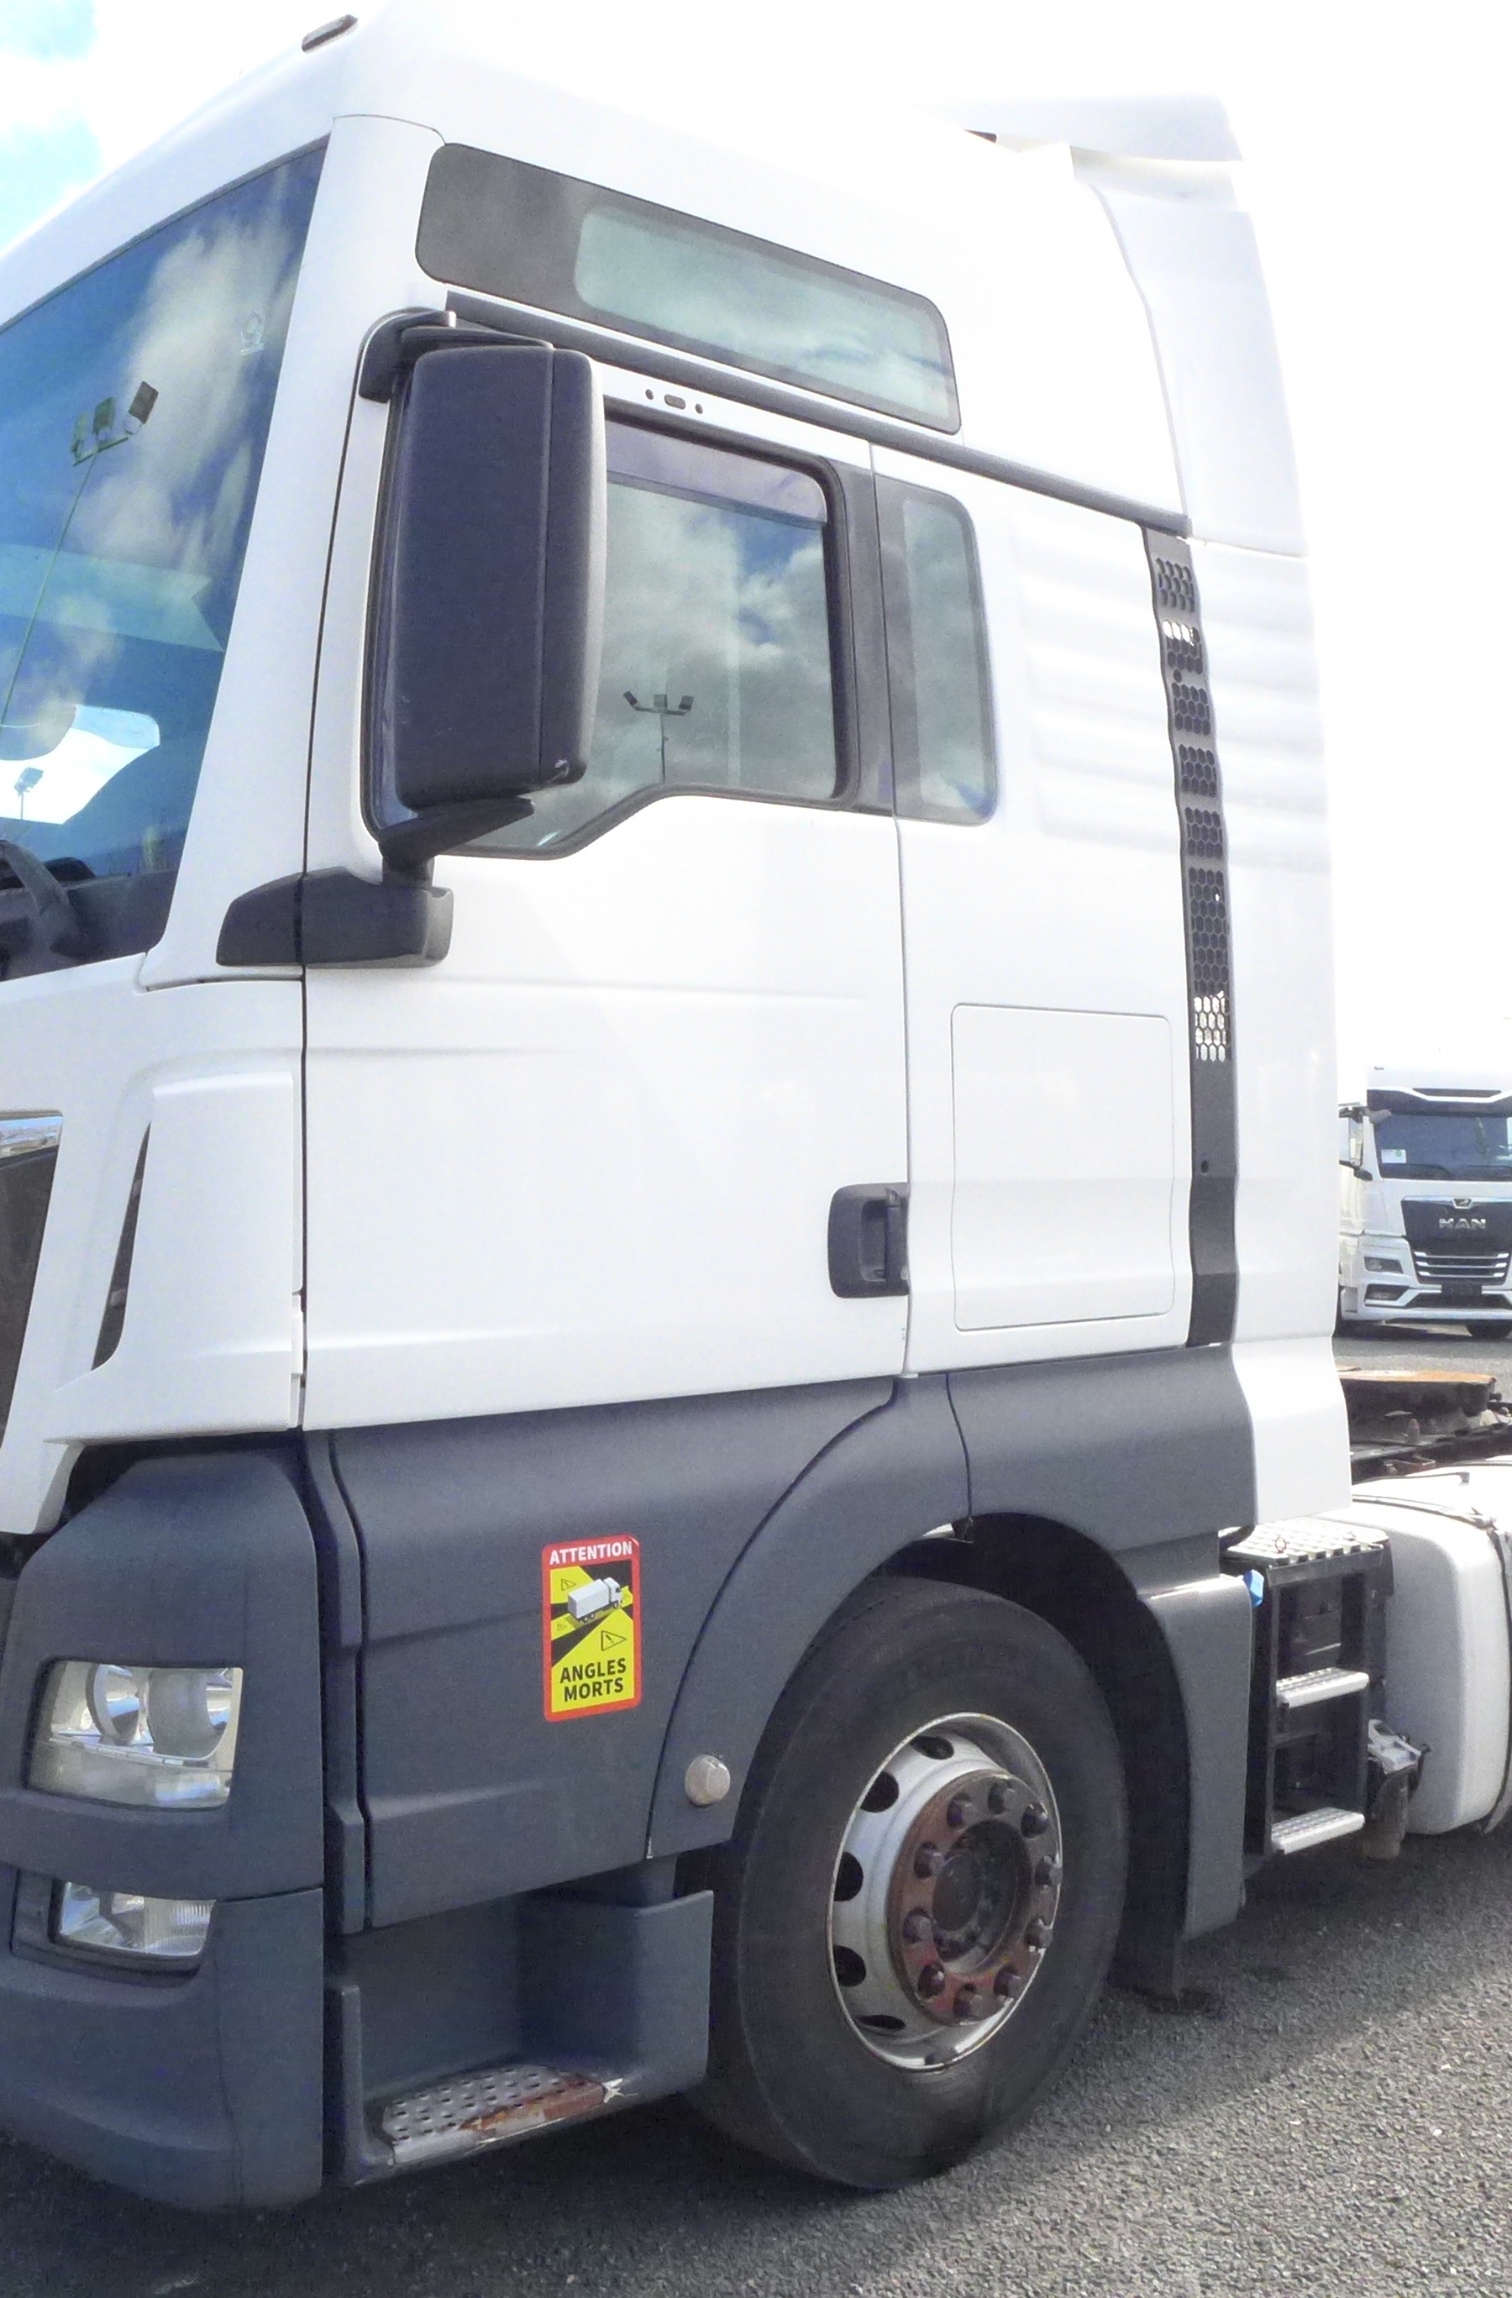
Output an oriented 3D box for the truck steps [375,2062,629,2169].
[{"bbox_3d":[-0.397,1.376,3.063,0.400,0.045,0.150,1,-2,-43],"label":"truck steps"}]

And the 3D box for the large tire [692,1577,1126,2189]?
[{"bbox_3d":[0.253,1.276,3.768,1.010,1.010,0.315,1,-2,-43],"label":"large tire"}]

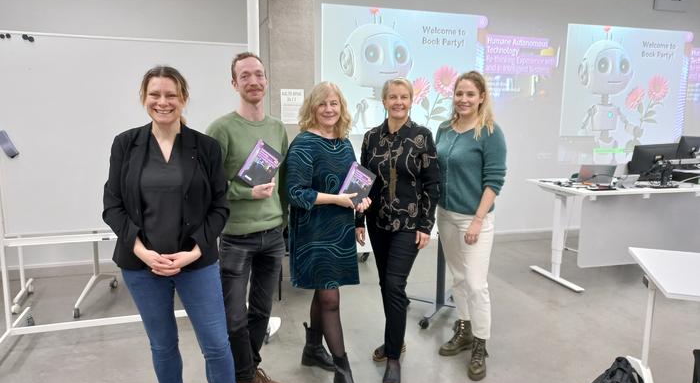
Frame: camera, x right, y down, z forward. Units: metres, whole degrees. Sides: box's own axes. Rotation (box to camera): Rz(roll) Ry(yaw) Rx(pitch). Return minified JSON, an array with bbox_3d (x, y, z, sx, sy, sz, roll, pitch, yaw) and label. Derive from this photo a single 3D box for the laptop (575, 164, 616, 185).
[{"bbox_3d":[2.574,-0.197,5.372,0.350,0.200,0.270,1,8,2],"label":"laptop"}]

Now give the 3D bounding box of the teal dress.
[{"bbox_3d":[-0.148,0.063,2.773,0.390,0.870,0.300,-2,9,-17],"label":"teal dress"}]

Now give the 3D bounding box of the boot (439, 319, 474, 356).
[{"bbox_3d":[0.696,0.952,3.291,0.265,0.190,0.105,-4,9,-28],"label":"boot"}]

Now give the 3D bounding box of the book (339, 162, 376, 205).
[{"bbox_3d":[0.037,-0.023,2.540,0.152,0.214,0.023,36,-21,-25],"label":"book"}]

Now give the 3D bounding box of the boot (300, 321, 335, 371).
[{"bbox_3d":[-0.169,0.954,3.042,0.255,0.240,0.100,5,9,29],"label":"boot"}]

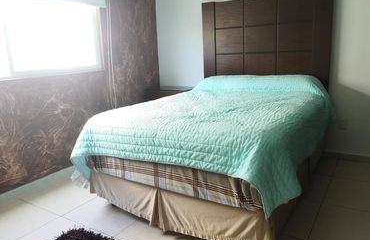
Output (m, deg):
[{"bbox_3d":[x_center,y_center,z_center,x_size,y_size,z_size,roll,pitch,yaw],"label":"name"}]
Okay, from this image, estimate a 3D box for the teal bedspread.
[{"bbox_3d":[0.285,-0.013,2.615,1.679,0.644,1.886,6,15,33],"label":"teal bedspread"}]

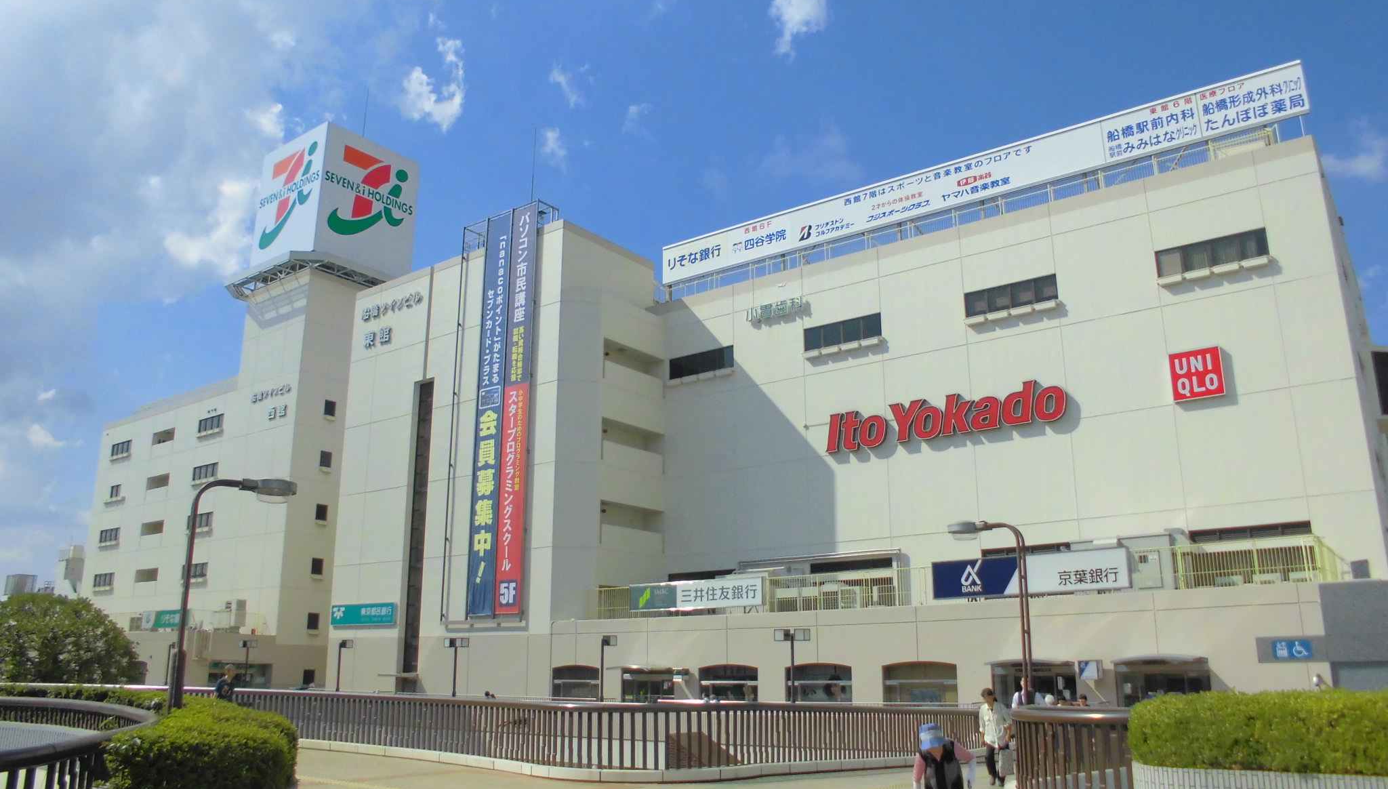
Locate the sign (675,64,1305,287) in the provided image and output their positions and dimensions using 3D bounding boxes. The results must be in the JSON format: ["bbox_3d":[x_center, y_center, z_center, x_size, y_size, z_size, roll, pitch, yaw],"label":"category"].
[{"bbox_3d":[10.925,-9.313,48.561,31.372,2.265,0.500,-11,-18,35],"label":"sign"}]

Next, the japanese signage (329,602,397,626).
[{"bbox_3d":[-17.836,11.936,56.560,5.717,1.090,0.300,-11,-18,35],"label":"japanese signage"}]

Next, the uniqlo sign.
[{"bbox_3d":[19.052,-0.713,39.404,1.815,1.895,0.350,-11,-18,35],"label":"uniqlo sign"}]

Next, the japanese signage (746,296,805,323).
[{"bbox_3d":[4.117,-4.166,52.005,3.397,0.711,0.250,-11,-18,35],"label":"japanese signage"}]

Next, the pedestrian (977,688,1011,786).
[{"bbox_3d":[4.926,5.577,16.967,0.520,1.580,0.400,-9,-17,30],"label":"pedestrian"}]

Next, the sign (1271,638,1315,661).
[{"bbox_3d":[17.459,7.440,30.419,1.075,0.553,0.100,-11,-18,35],"label":"sign"}]

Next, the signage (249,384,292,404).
[{"bbox_3d":[-32.264,-0.106,79.660,5.556,0.864,0.200,-11,-18,35],"label":"signage"}]

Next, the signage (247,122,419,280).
[{"bbox_3d":[-30.197,-14.681,88.070,9.345,11.542,9.475,-11,-18,35],"label":"signage"}]

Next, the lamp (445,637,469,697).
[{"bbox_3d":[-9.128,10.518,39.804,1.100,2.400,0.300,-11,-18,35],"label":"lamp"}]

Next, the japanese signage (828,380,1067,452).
[{"bbox_3d":[10.718,0.890,45.286,11.051,1.935,0.400,-11,-18,35],"label":"japanese signage"}]

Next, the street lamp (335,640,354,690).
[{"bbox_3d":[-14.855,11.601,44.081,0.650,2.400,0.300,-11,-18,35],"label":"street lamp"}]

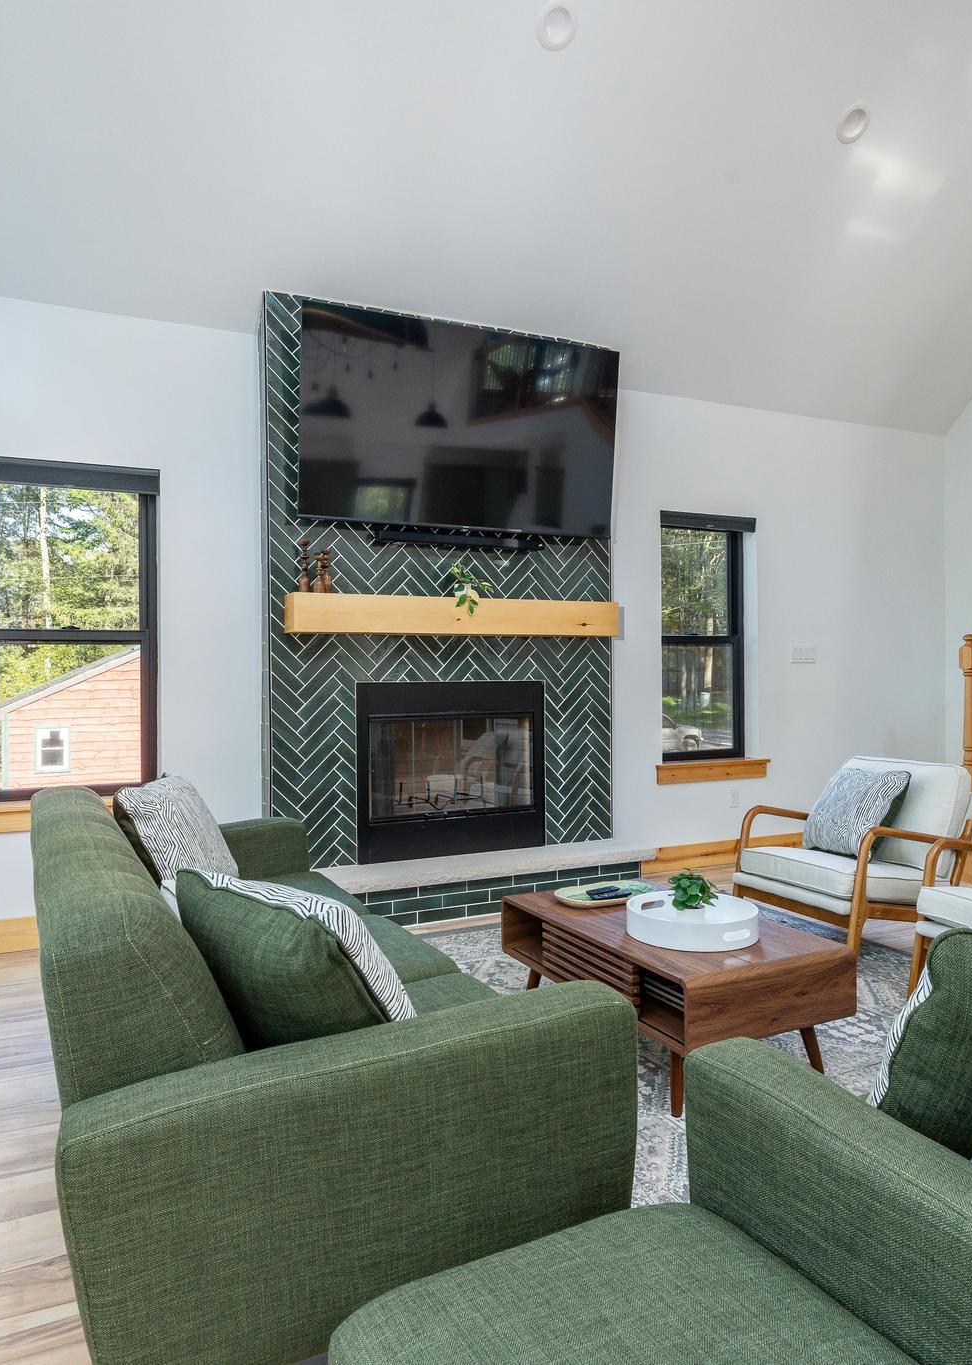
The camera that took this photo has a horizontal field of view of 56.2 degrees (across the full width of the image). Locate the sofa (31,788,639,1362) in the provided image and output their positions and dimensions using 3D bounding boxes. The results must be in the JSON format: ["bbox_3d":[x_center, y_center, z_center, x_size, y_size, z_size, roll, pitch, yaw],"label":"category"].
[{"bbox_3d":[-0.633,0.753,2.306,0.915,0.830,2.180,-1,1,-27],"label":"sofa"}]

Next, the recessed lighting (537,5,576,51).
[{"bbox_3d":[0.295,-2.720,3.769,0.185,0.035,0.185,-14,-40,-12],"label":"recessed lighting"}]

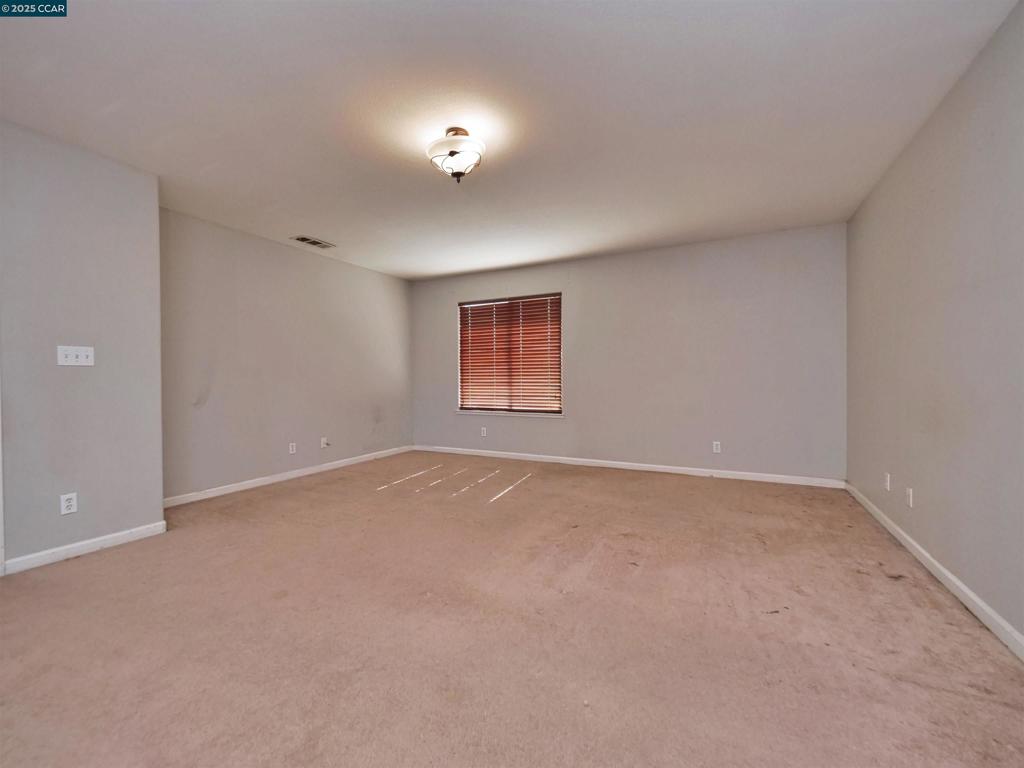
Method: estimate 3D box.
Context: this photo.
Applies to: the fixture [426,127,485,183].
[{"bbox_3d":[-0.312,-1.301,2.392,0.333,0.281,0.333,0,1,0],"label":"fixture"}]

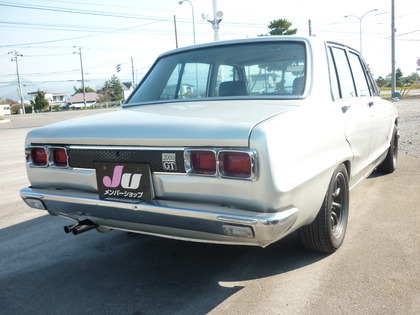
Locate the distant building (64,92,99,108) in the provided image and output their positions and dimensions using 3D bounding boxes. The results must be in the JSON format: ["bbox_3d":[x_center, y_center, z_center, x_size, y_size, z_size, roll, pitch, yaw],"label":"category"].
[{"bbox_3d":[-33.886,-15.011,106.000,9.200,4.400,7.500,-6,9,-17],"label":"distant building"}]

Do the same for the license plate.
[{"bbox_3d":[-0.402,0.110,1.869,0.332,0.170,0.018,2,12,30],"label":"license plate"}]

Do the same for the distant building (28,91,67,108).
[{"bbox_3d":[-46.124,-16.143,114.000,10.500,5.200,8.000,-7,9,-21],"label":"distant building"}]

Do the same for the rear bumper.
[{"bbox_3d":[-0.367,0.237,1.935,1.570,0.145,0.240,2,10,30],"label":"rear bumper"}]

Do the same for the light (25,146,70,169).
[{"bbox_3d":[-0.848,-0.005,2.135,0.335,0.115,0.065,2,10,30],"label":"light"}]

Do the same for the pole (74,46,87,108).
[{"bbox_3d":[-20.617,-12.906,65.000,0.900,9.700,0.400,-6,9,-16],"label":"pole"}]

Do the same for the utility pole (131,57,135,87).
[{"bbox_3d":[-13.756,-13.666,72.000,0.320,8.800,0.320,-5,8,-10],"label":"utility pole"}]

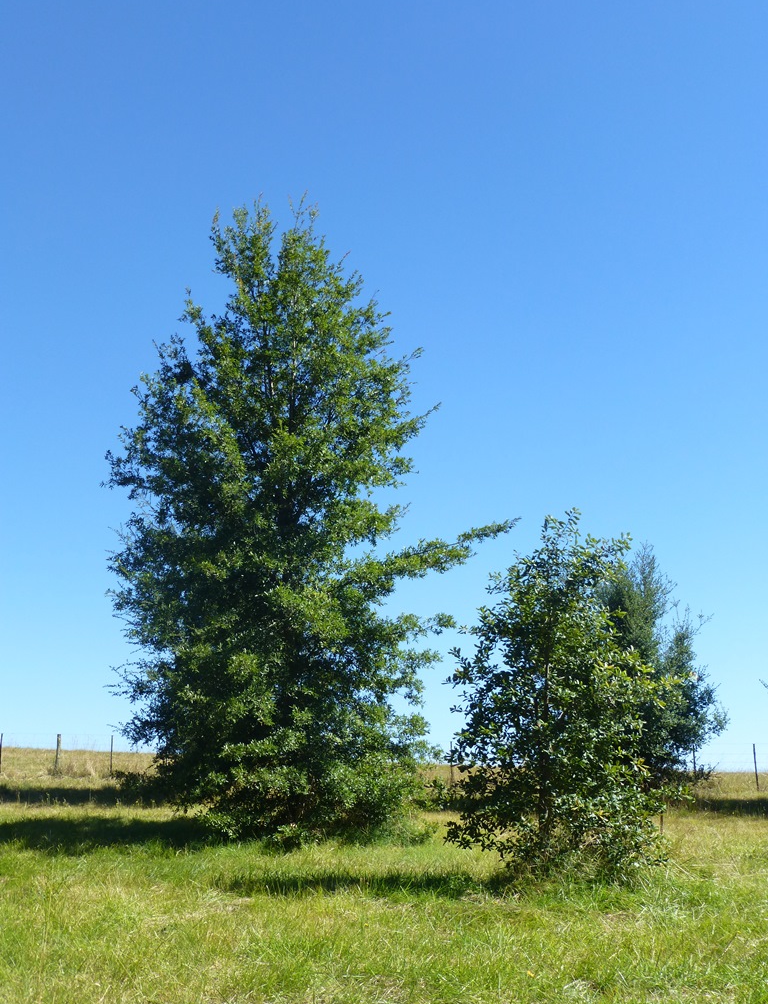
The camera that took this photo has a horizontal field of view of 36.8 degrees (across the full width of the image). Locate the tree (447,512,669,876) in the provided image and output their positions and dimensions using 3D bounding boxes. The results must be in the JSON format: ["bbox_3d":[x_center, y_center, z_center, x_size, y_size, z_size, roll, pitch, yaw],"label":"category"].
[{"bbox_3d":[1.821,1.931,11.972,2.350,3.730,2.350,0,-13,0],"label":"tree"}]

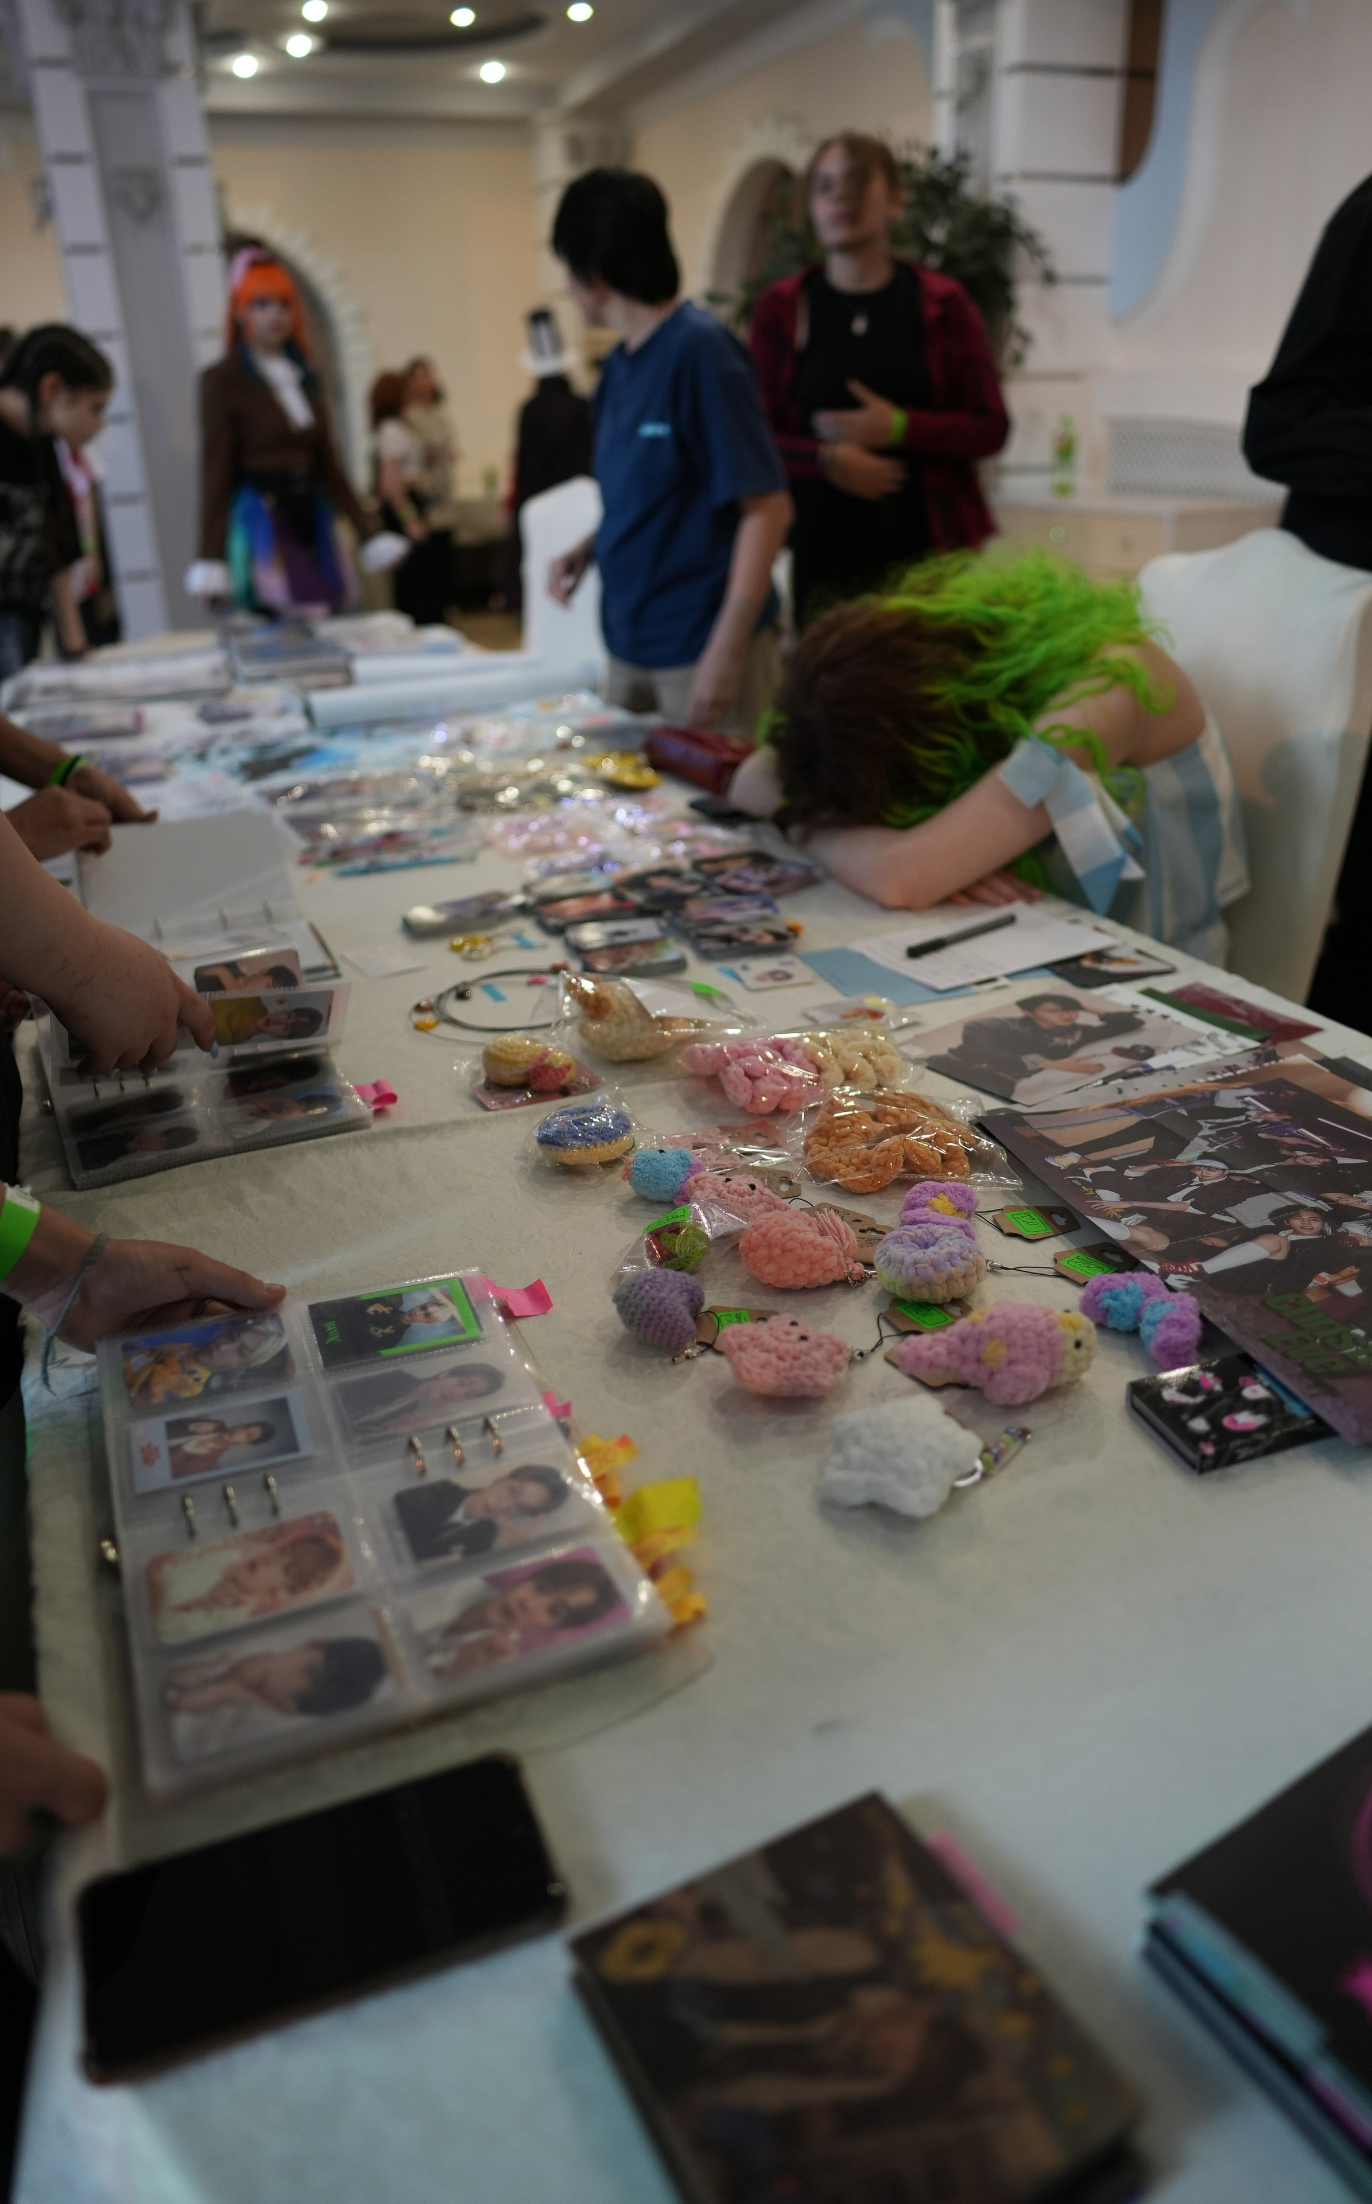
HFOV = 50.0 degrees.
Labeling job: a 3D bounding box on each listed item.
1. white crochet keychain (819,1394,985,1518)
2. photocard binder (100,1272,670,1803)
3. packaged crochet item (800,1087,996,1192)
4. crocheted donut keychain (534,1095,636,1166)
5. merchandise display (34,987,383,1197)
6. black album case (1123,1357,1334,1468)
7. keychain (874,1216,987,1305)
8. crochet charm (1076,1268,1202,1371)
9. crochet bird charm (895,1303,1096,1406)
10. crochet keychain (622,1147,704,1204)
[{"bbox_3d":[0.110,0.183,0.753,0.084,0.034,0.076,-2,25,0],"label":"white crochet keychain"},{"bbox_3d":[-0.170,0.183,0.737,0.215,0.026,0.322,-10,26,-19],"label":"photocard binder"},{"bbox_3d":[0.150,0.028,1.050,0.137,0.042,0.118,1,26,0],"label":"packaged crochet item"},{"bbox_3d":[-0.073,0.024,1.079,0.072,0.033,0.072,-1,24,0],"label":"crocheted donut keychain"},{"bbox_3d":[-0.397,-0.029,1.189,0.210,0.040,0.315,-12,26,-22],"label":"merchandise display"},{"bbox_3d":[0.293,0.162,0.781,0.095,0.013,0.062,-10,26,-18],"label":"black album case"},{"bbox_3d":[0.149,0.098,0.897,0.066,0.039,0.066,-1,24,0],"label":"keychain"},{"bbox_3d":[0.264,0.128,0.852,0.074,0.036,0.047,24,34,39],"label":"crochet charm"},{"bbox_3d":[0.171,0.139,0.812,0.112,0.048,0.057,2,26,2],"label":"crochet bird charm"},{"bbox_3d":[-0.016,0.050,1.003,0.056,0.036,0.042,-4,26,-9],"label":"crochet keychain"}]

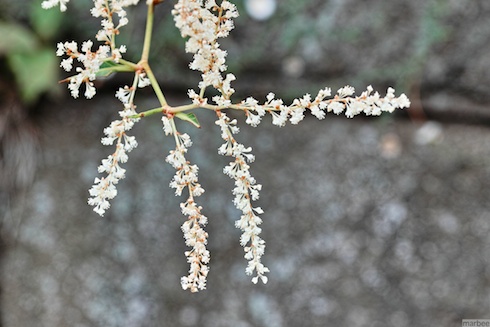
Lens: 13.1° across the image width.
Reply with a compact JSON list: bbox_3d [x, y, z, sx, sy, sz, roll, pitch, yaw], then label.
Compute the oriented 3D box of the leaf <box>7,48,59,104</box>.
[{"bbox_3d":[-0.119,-0.049,1.200,0.029,0.032,0.015,0,10,0],"label":"leaf"}]

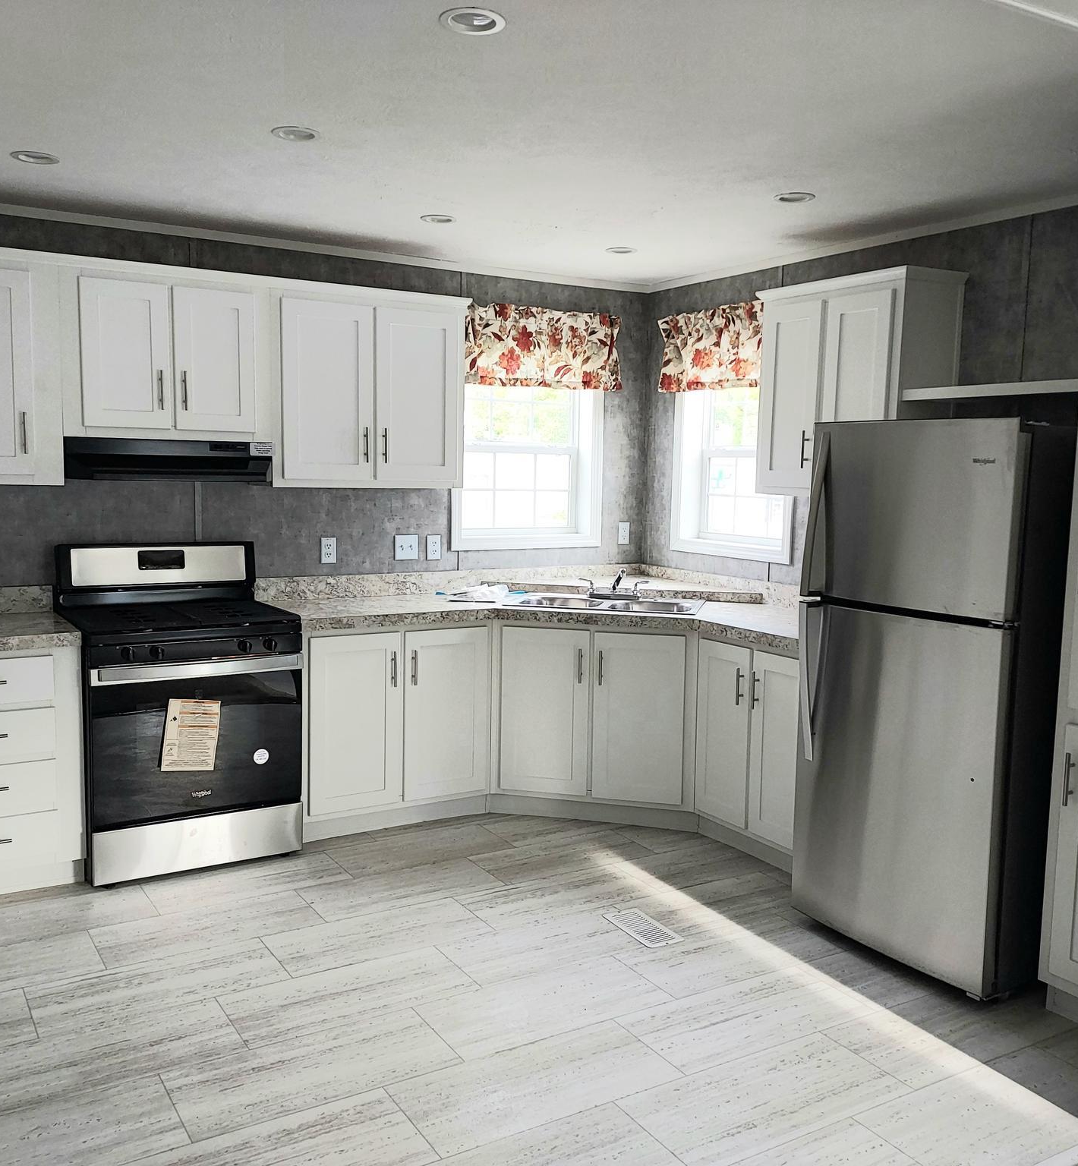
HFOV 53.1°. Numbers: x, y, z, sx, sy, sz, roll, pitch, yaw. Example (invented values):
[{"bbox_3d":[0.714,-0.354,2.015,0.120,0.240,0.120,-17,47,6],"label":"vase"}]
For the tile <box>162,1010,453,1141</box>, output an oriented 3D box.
[{"bbox_3d":[-0.560,1.215,2.699,0.681,0.008,0.322,-2,7,-32],"label":"tile"}]

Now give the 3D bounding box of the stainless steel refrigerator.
[{"bbox_3d":[1.391,0.339,3.484,0.800,1.678,0.747,-2,7,-32],"label":"stainless steel refrigerator"}]

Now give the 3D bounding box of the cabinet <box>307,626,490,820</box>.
[{"bbox_3d":[-0.701,0.542,4.670,0.838,0.800,0.550,-2,7,-32],"label":"cabinet"}]

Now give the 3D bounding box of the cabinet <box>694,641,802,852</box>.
[{"bbox_3d":[1.079,0.614,4.365,0.555,0.800,0.700,-2,7,-32],"label":"cabinet"}]

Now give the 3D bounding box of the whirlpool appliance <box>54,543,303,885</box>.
[{"bbox_3d":[-1.376,0.456,4.141,0.756,1.185,0.690,-2,7,-32],"label":"whirlpool appliance"}]

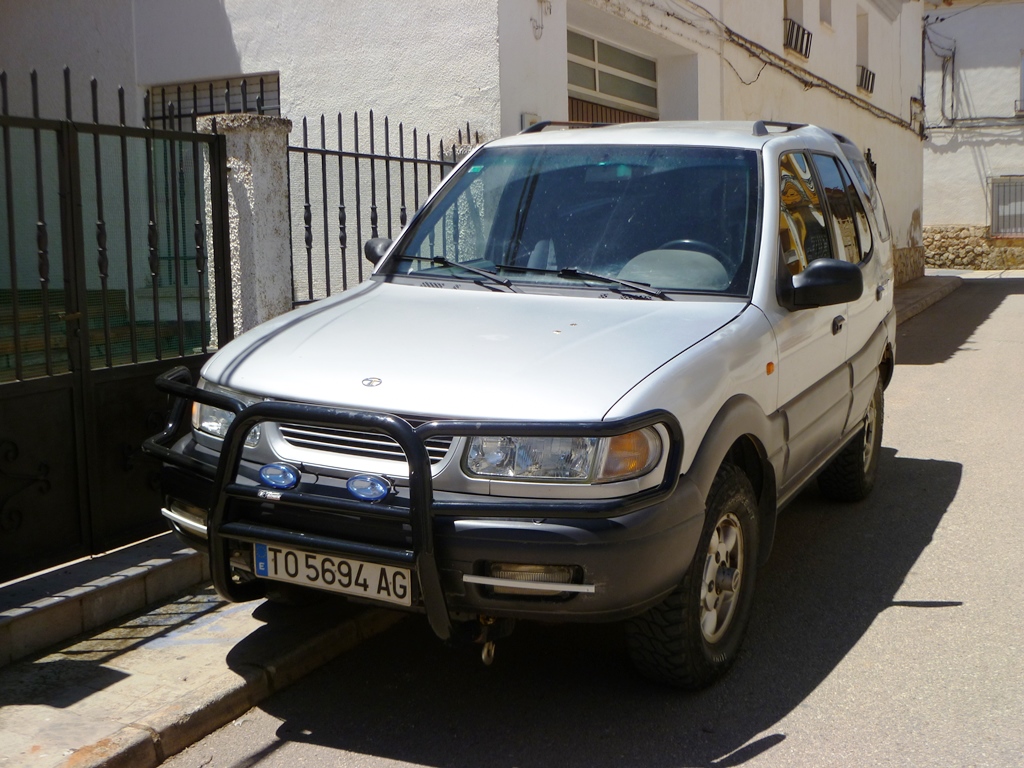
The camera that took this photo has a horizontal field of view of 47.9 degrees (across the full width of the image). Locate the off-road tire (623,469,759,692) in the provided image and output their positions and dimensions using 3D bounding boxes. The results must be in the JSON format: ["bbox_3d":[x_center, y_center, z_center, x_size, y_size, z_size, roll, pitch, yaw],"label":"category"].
[{"bbox_3d":[0.610,0.626,3.832,0.235,0.740,0.740,6,11,29],"label":"off-road tire"}]

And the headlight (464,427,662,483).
[{"bbox_3d":[0.150,0.176,3.118,0.510,0.175,0.170,3,10,11],"label":"headlight"}]

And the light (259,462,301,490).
[{"bbox_3d":[-0.635,0.247,3.202,0.132,0.076,0.075,6,11,26],"label":"light"}]

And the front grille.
[{"bbox_3d":[-0.432,0.146,3.262,0.600,0.135,0.090,6,11,26],"label":"front grille"}]

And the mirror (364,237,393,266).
[{"bbox_3d":[-0.556,-0.535,4.994,0.250,0.185,0.160,6,11,26],"label":"mirror"}]

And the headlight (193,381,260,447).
[{"bbox_3d":[-0.897,0.070,3.633,0.510,0.175,0.170,9,13,41],"label":"headlight"}]

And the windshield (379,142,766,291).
[{"bbox_3d":[0.258,-0.665,4.496,1.540,0.120,0.810,6,52,26],"label":"windshield"}]

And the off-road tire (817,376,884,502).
[{"bbox_3d":[1.810,0.247,6.161,0.235,0.740,0.740,6,11,26],"label":"off-road tire"}]

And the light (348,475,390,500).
[{"bbox_3d":[-0.373,0.273,3.073,0.132,0.076,0.075,6,11,26],"label":"light"}]

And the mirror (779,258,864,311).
[{"bbox_3d":[1.125,-0.359,4.161,0.250,0.185,0.160,6,11,26],"label":"mirror"}]

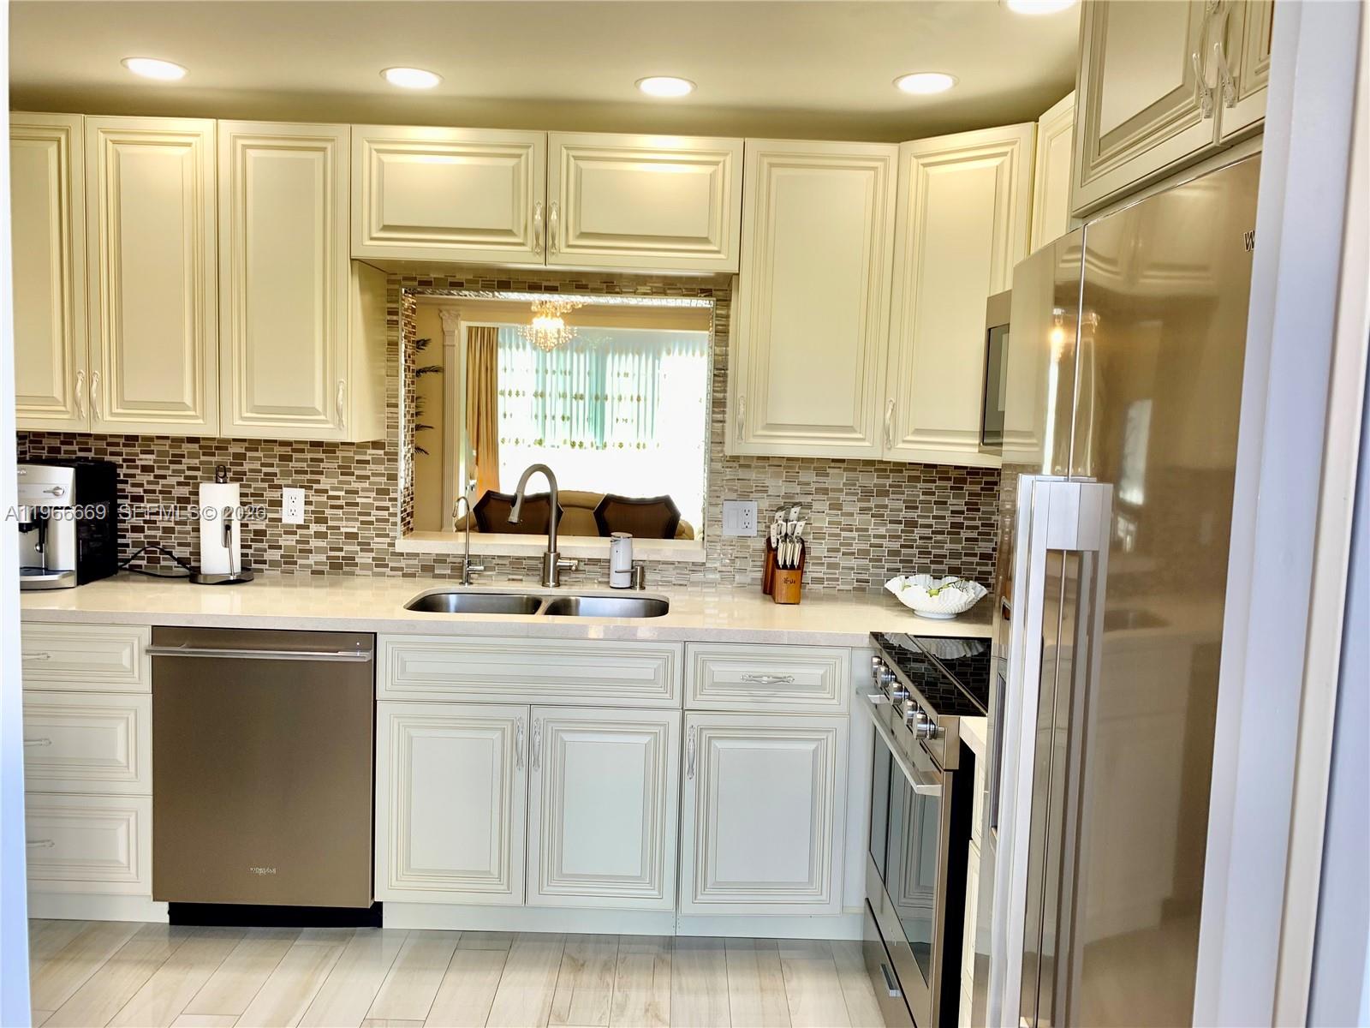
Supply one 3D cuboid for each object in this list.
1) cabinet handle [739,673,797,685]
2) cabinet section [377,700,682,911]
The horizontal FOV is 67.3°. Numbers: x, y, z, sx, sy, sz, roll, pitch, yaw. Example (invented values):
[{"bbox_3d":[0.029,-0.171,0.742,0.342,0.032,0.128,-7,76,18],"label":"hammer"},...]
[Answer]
[{"bbox_3d":[0.227,0.449,2.797,0.155,0.028,0.030,2,6,-1],"label":"cabinet handle"},{"bbox_3d":[-0.430,0.776,3.124,0.828,0.567,0.610,2,5,0],"label":"cabinet section"}]

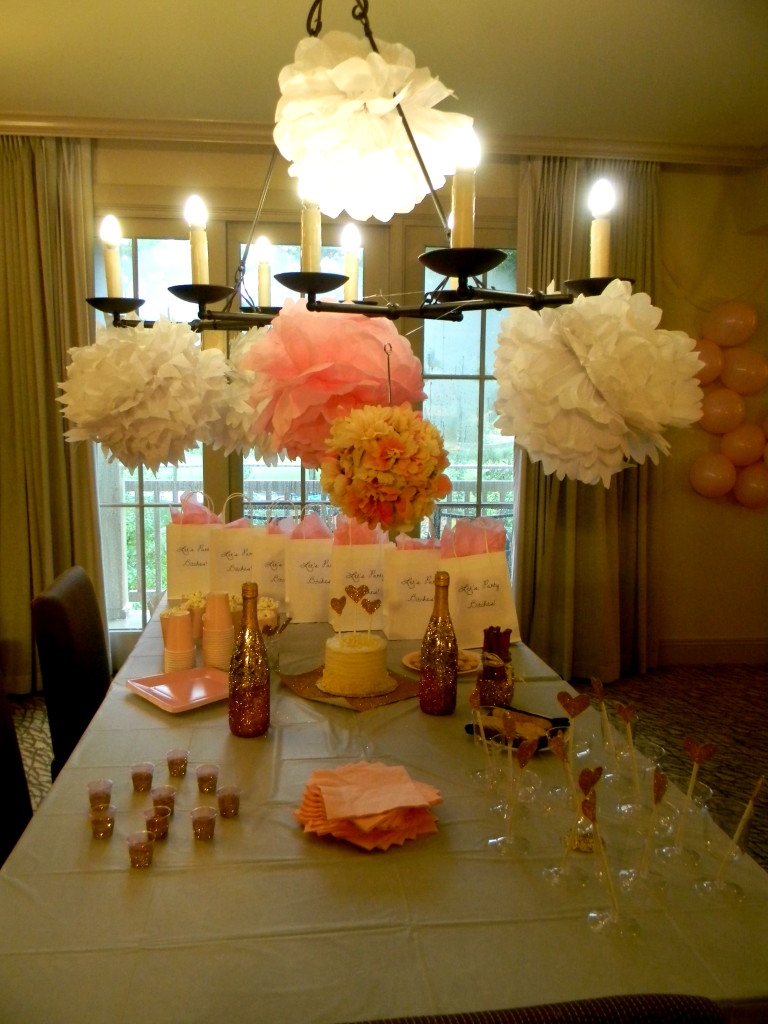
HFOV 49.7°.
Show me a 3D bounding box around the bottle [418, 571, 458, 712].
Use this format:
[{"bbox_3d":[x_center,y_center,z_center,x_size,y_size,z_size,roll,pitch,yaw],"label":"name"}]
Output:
[{"bbox_3d":[0.123,0.287,1.816,0.085,0.312,0.085,-1,7,-7],"label":"bottle"}]

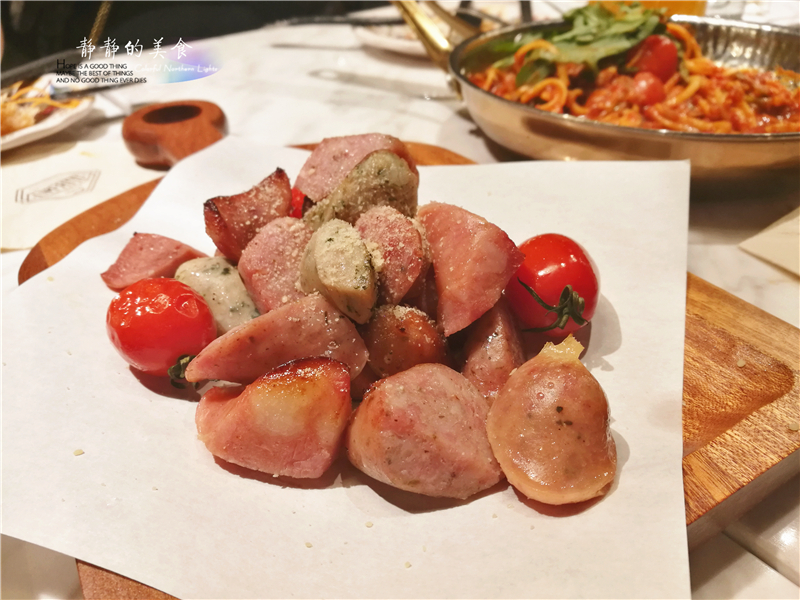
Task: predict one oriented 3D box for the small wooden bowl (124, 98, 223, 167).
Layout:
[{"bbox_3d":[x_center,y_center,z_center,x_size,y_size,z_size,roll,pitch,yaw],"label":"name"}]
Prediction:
[{"bbox_3d":[-0.136,-0.101,0.380,0.061,0.030,0.061,-2,36,0],"label":"small wooden bowl"}]

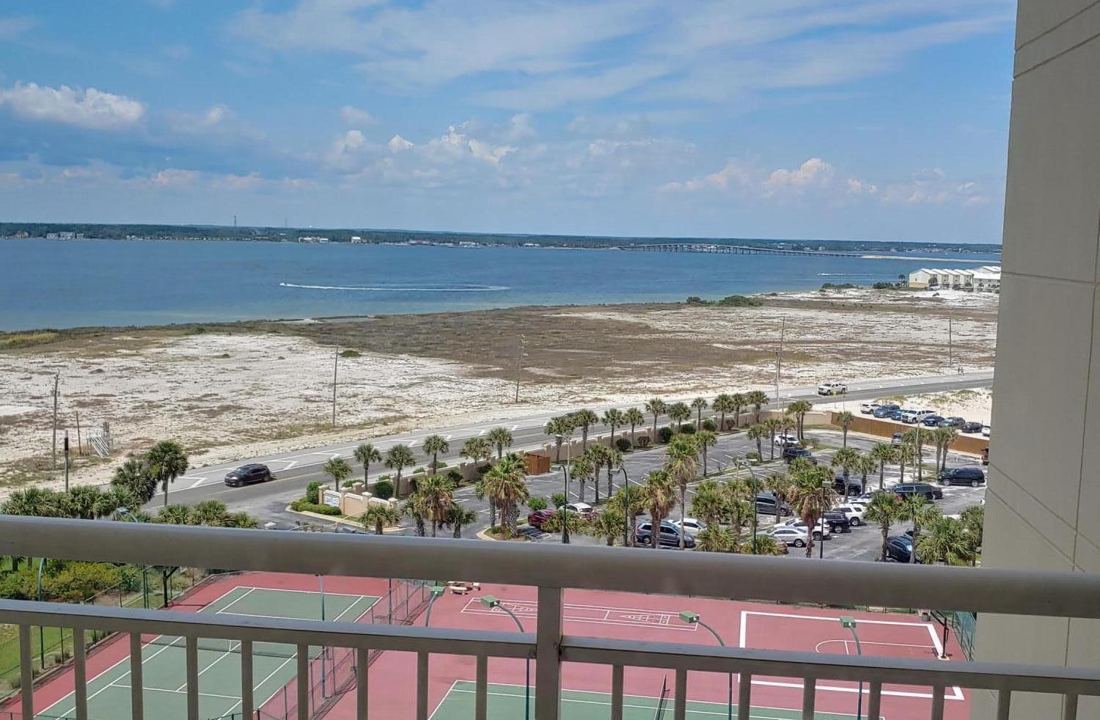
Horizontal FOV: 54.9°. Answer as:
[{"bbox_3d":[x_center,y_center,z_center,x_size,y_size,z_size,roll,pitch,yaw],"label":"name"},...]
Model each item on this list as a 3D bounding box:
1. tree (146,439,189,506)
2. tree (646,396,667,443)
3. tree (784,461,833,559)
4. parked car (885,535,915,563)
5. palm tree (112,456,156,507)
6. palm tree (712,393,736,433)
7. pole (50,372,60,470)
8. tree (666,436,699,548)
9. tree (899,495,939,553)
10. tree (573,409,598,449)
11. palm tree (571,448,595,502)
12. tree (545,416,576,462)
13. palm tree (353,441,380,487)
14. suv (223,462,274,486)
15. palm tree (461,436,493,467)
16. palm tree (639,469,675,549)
[{"bbox_3d":[-34.620,10.512,95.608,3.920,6.759,3.920,-1,7,-20],"label":"tree"},{"bbox_3d":[13.440,7.600,134.360,2.620,6.120,2.560,2,7,6],"label":"tree"},{"bbox_3d":[20.335,12.261,84.046,3.800,8.230,3.800,1,7,0],"label":"tree"},{"bbox_3d":[29.310,15.542,86.078,1.850,1.620,4.600,-2,8,-23],"label":"parked car"},{"bbox_3d":[-37.301,11.197,95.155,4.000,5.090,4.000,1,7,0],"label":"palm tree"},{"bbox_3d":[23.013,6.965,140.614,3.110,5.170,3.110,1,7,0],"label":"palm tree"},{"bbox_3d":[-52.440,6.560,112.210,1.050,10.650,0.800,-2,7,-25],"label":"pole"},{"bbox_3d":[10.900,11.160,87.220,2.640,9.940,2.590,2,7,7],"label":"tree"},{"bbox_3d":[29.696,13.637,85.543,3.323,5.656,3.323,4,7,20],"label":"tree"},{"bbox_3d":[4.198,8.521,123.926,3.092,5.716,3.092,1,7,0],"label":"tree"},{"bbox_3d":[3.209,11.351,102.051,2.424,5.130,2.424,1,7,2],"label":"palm tree"},{"bbox_3d":[1.190,9.110,121.970,3.560,5.500,3.490,1,7,1],"label":"tree"},{"bbox_3d":[-17.913,10.621,103.821,2.691,5.270,2.691,0,7,-10],"label":"palm tree"},{"bbox_3d":[-31.130,11.834,109.739,1.930,1.730,4.850,6,9,40],"label":"suv"},{"bbox_3d":[-7.667,10.233,112.898,3.415,4.292,3.415,1,7,-4],"label":"palm tree"},{"bbox_3d":[8.870,12.470,87.220,2.920,7.250,2.870,2,7,6],"label":"palm tree"}]

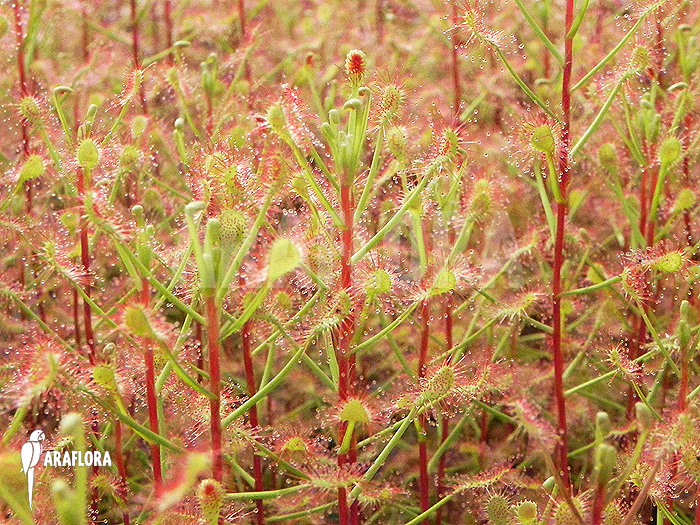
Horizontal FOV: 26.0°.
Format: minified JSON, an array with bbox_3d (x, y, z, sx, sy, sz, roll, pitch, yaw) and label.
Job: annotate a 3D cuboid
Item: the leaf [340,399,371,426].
[{"bbox_3d":[0.001,0.038,0.382,0.008,0.007,0.003,3,14,0],"label":"leaf"}]

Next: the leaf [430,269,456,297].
[{"bbox_3d":[0.024,0.005,0.396,0.006,0.008,0.003,41,14,0],"label":"leaf"}]

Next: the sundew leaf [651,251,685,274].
[{"bbox_3d":[0.085,0.000,0.404,0.009,0.005,0.003,-18,0,14],"label":"sundew leaf"}]

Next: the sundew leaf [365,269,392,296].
[{"bbox_3d":[0.007,0.005,0.396,0.006,0.008,0.003,37,14,0],"label":"sundew leaf"}]

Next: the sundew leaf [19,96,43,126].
[{"bbox_3d":[-0.087,-0.041,0.413,0.006,0.008,0.003,-30,14,0],"label":"sundew leaf"}]

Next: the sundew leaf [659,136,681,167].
[{"bbox_3d":[0.087,-0.030,0.413,0.005,0.008,0.003,14,14,0],"label":"sundew leaf"}]

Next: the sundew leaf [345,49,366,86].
[{"bbox_3d":[0.001,-0.047,0.366,0.005,0.009,0.005,0,19,0],"label":"sundew leaf"}]

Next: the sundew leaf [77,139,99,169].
[{"bbox_3d":[-0.070,-0.029,0.402,0.005,0.008,0.003,0,14,0],"label":"sundew leaf"}]

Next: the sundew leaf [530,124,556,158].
[{"bbox_3d":[0.048,-0.030,0.375,0.006,0.008,0.003,-12,14,0],"label":"sundew leaf"}]

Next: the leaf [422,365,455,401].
[{"bbox_3d":[0.022,0.030,0.375,0.006,0.011,0.003,38,14,0],"label":"leaf"}]

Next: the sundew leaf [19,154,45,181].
[{"bbox_3d":[-0.086,-0.025,0.407,0.006,0.009,0.003,37,14,0],"label":"sundew leaf"}]

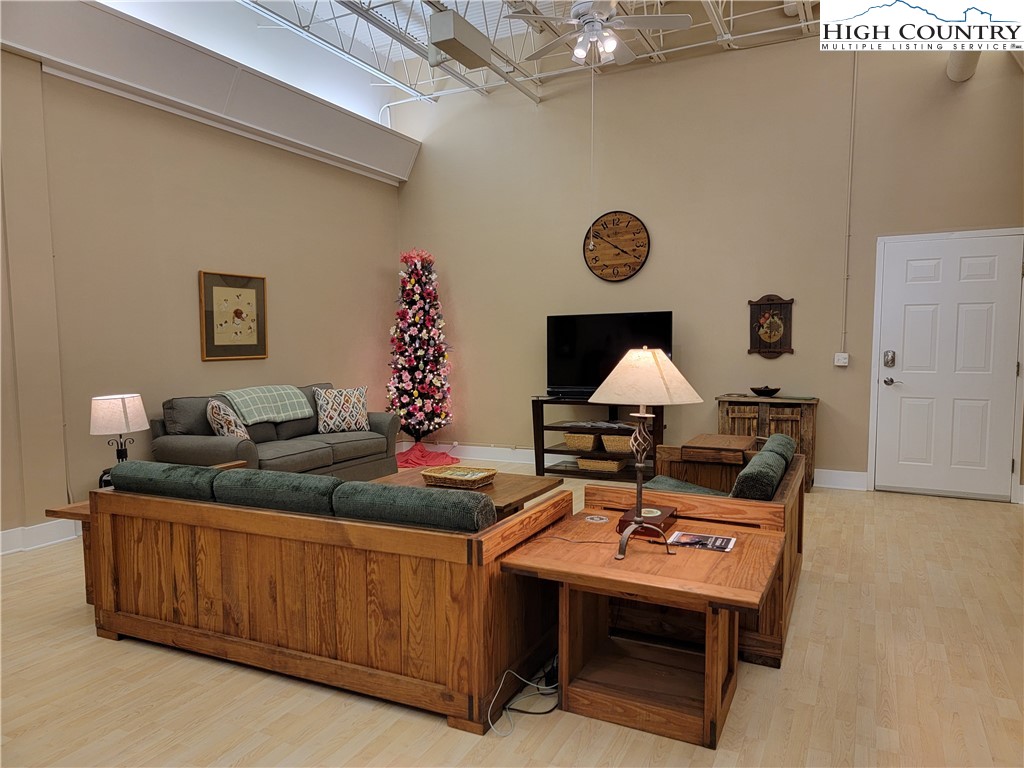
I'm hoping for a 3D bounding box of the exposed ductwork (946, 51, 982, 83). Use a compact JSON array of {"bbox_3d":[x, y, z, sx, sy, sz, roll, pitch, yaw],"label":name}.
[{"bbox_3d":[3.242,-2.341,5.036,0.189,0.189,0.702,2,5,25],"label":"exposed ductwork"}]

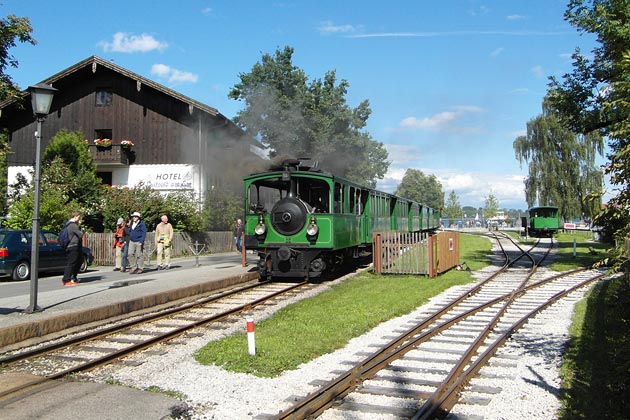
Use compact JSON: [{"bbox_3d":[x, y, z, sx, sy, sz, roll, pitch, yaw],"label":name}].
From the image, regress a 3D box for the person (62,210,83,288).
[{"bbox_3d":[-5.680,0.910,13.100,0.500,1.750,0.500,0,-1,-16],"label":"person"}]

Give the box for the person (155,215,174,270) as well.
[{"bbox_3d":[-4.770,1.030,17.750,0.570,1.730,0.400,0,-1,-9],"label":"person"}]

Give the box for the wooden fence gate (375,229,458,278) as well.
[{"bbox_3d":[3.500,1.420,18.700,1.900,1.250,3.800,0,-1,26],"label":"wooden fence gate"}]

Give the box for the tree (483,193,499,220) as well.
[{"bbox_3d":[33.800,0.050,108.000,3.100,6.850,3.100,0,-1,0],"label":"tree"}]

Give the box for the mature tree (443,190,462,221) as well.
[{"bbox_3d":[27.500,-0.350,112.000,4.100,7.100,4.100,0,-1,0],"label":"mature tree"}]

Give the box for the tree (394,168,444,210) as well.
[{"bbox_3d":[19.406,-2.338,105.000,9.800,10.890,9.800,0,-1,0],"label":"tree"}]

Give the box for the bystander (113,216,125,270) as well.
[{"bbox_3d":[-6.080,1.070,17.400,0.500,1.650,0.420,0,-1,12],"label":"bystander"}]

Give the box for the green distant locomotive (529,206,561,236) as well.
[{"bbox_3d":[22.600,1.200,55.300,2.250,2.980,5.500,0,-1,17],"label":"green distant locomotive"}]

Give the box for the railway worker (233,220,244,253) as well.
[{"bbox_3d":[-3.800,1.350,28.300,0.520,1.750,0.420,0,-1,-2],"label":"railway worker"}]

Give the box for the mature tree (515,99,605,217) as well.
[{"bbox_3d":[33.200,-6.000,76.000,12.200,18.200,11.500,0,-1,0],"label":"mature tree"}]

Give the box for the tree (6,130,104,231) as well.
[{"bbox_3d":[-10.750,-0.680,23.200,3.900,5.200,3.700,0,-1,0],"label":"tree"}]

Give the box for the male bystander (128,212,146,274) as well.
[{"bbox_3d":[-5.280,0.977,16.700,0.550,1.820,0.420,0,-1,9],"label":"male bystander"}]

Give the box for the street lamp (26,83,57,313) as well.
[{"bbox_3d":[-4.905,-0.216,9.935,0.480,4.040,0.480,3,-1,-41],"label":"street lamp"}]

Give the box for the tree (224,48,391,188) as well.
[{"bbox_3d":[-0.534,-5.557,46.000,13.100,15.750,13.100,0,-1,0],"label":"tree"}]

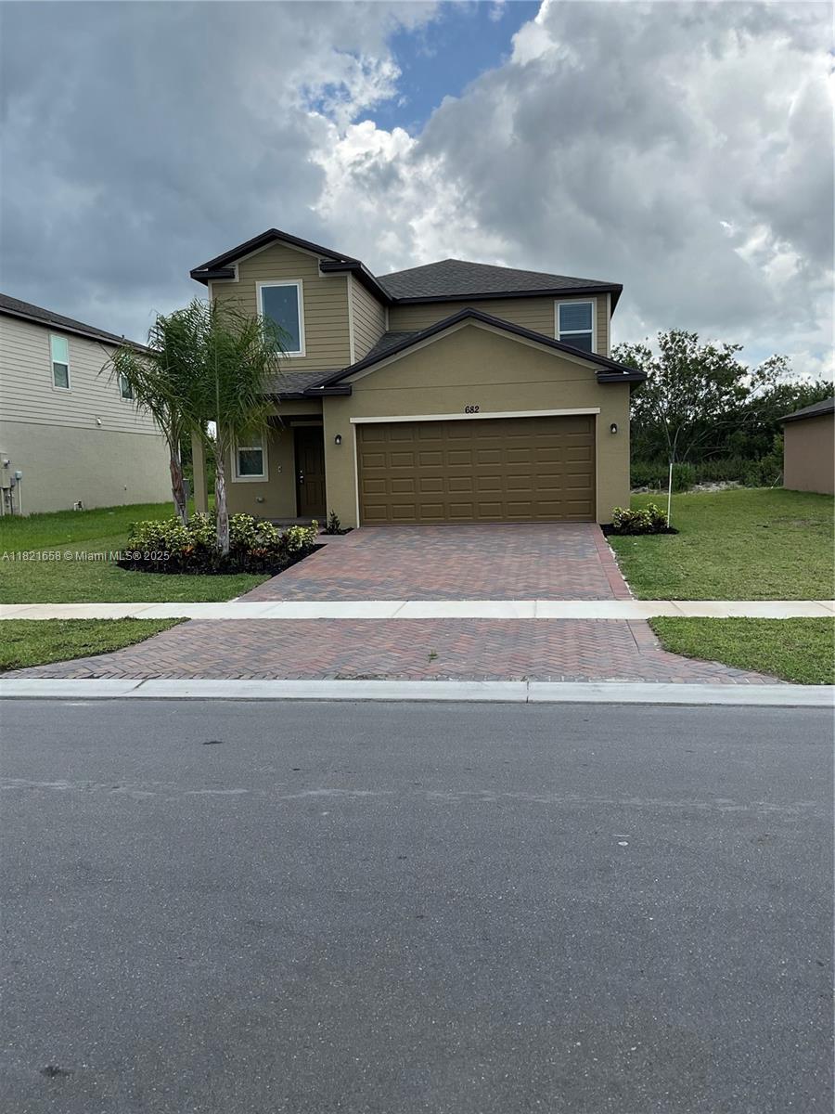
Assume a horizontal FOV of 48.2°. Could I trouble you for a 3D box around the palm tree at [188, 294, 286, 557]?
[{"bbox_3d":[-3.140,-2.231,16.231,1.800,4.397,1.800,-1,5,10],"label":"palm tree"}]

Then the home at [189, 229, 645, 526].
[{"bbox_3d":[0.778,-5.009,25.898,9.701,7.512,15.124,-1,5,10],"label":"home"}]

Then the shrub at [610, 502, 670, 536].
[{"bbox_3d":[4.139,-0.738,17.372,1.150,0.562,0.650,-1,5,10],"label":"shrub"}]

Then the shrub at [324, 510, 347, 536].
[{"bbox_3d":[-1.651,-0.704,18.759,0.460,0.476,0.460,-1,5,10],"label":"shrub"}]

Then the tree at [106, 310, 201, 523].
[{"bbox_3d":[-4.730,-2.343,17.198,1.950,4.302,1.900,-1,5,10],"label":"tree"}]

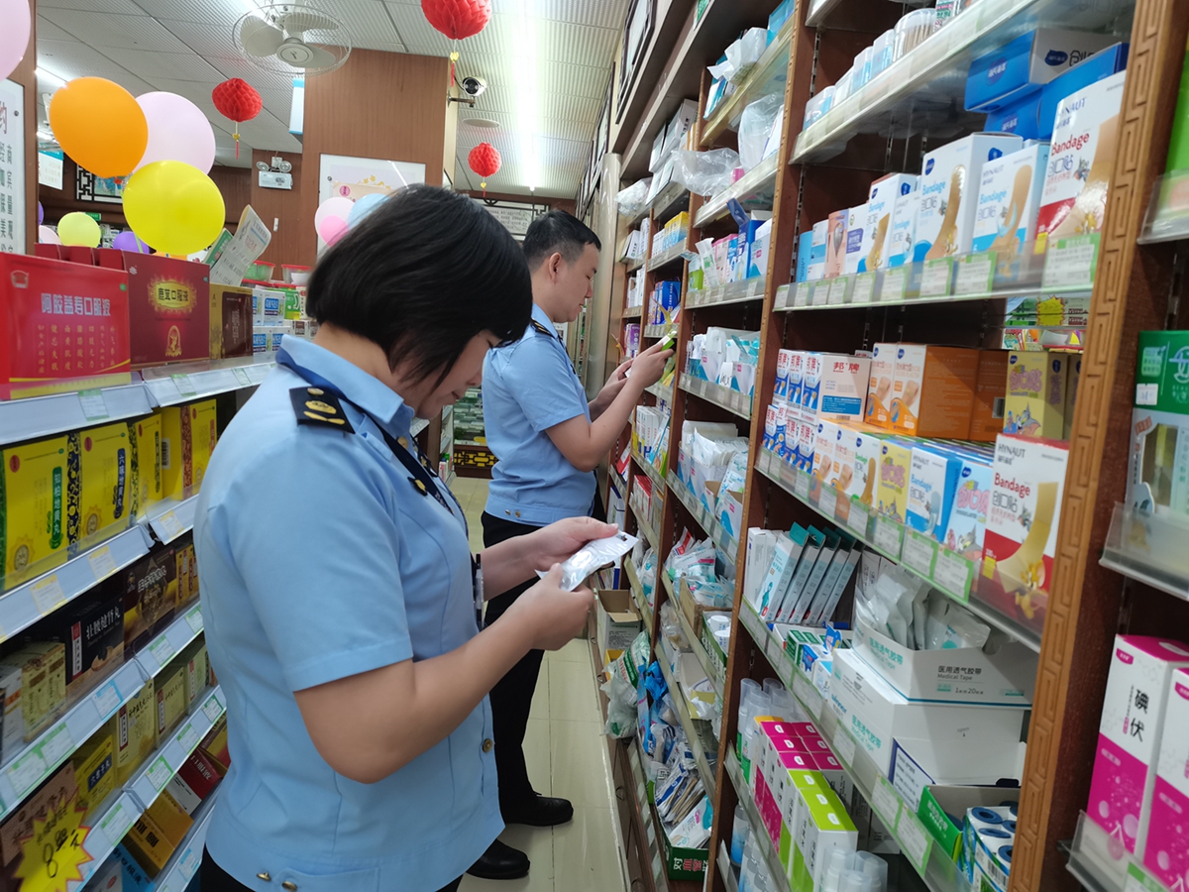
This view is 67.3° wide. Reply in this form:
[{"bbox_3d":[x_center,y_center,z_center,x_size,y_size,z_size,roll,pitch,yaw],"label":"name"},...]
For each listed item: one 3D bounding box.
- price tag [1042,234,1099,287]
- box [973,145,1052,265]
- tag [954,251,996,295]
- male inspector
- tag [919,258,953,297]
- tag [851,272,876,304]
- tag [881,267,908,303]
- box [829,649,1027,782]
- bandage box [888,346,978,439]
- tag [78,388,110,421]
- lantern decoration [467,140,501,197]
[{"bbox_3d":[0.380,-0.147,0.714,0.003,0.038,0.070,4,7,-4],"label":"price tag"},{"bbox_3d":[0.414,-0.213,0.850,0.056,0.119,0.100,4,7,-4],"label":"box"},{"bbox_3d":[0.370,-0.167,0.868,0.003,0.038,0.070,4,7,-4],"label":"tag"},{"bbox_3d":[-0.083,0.266,2.385,0.480,1.730,0.500,4,7,-4],"label":"male inspector"},{"bbox_3d":[0.364,-0.179,0.952,0.003,0.038,0.070,4,7,-4],"label":"tag"},{"bbox_3d":[0.351,-0.205,1.166,0.003,0.038,0.070,4,7,-4],"label":"tag"},{"bbox_3d":[0.357,-0.192,1.066,0.003,0.038,0.070,4,7,-4],"label":"tag"},{"bbox_3d":[0.407,0.343,1.116,0.156,0.113,0.174,4,7,-4],"label":"box"},{"bbox_3d":[0.437,-0.071,1.156,0.068,0.111,0.087,4,7,-4],"label":"bandage box"},{"bbox_3d":[-0.752,-0.062,1.343,0.003,0.046,0.069,-12,8,-2],"label":"tag"},{"bbox_3d":[-0.702,-1.764,5.699,0.215,0.354,0.215,4,7,-4],"label":"lantern decoration"}]

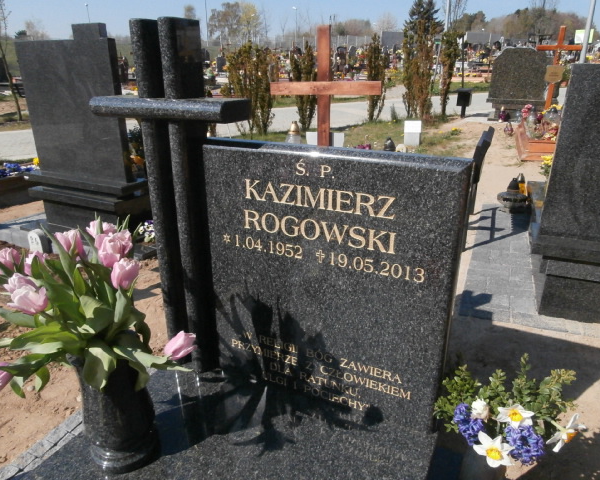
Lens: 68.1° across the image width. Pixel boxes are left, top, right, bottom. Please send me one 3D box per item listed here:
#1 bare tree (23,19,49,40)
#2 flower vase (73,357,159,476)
[{"bbox_3d":[-37.719,-29.365,64.263,4.055,4.880,4.055,-11,24,-26],"label":"bare tree"},{"bbox_3d":[-0.394,0.352,0.978,0.164,0.271,0.164,-10,24,-25],"label":"flower vase"}]

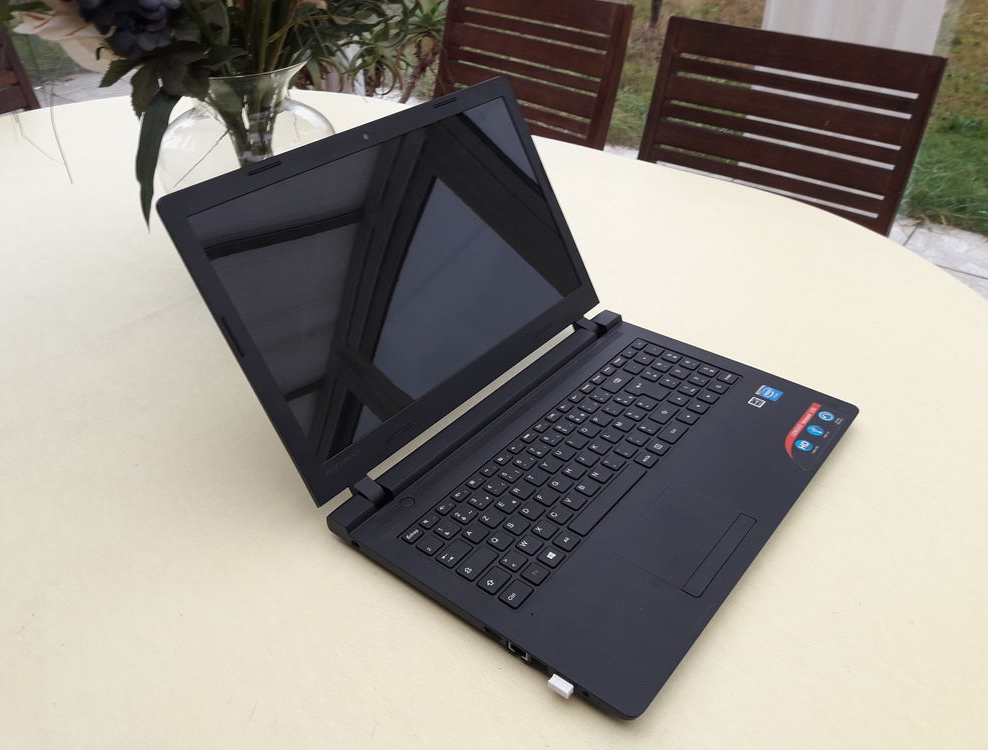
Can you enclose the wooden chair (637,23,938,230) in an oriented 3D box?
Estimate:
[{"bbox_3d":[0.308,-0.057,1.379,0.490,0.890,0.580,25,43,33],"label":"wooden chair"}]

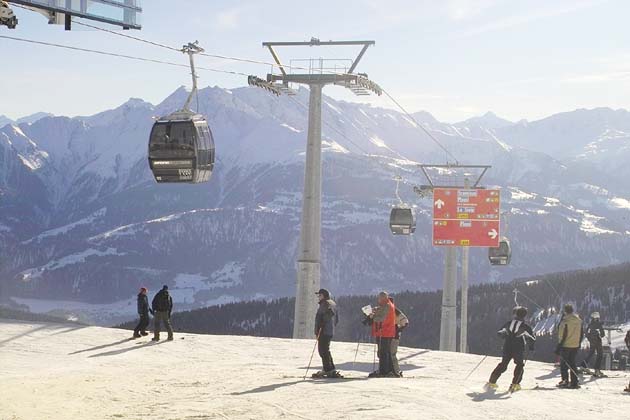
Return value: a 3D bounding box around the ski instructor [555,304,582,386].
[{"bbox_3d":[5.290,2.844,24.100,0.580,1.750,0.480,-2,4,-40],"label":"ski instructor"}]

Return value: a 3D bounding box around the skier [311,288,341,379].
[{"bbox_3d":[0.230,2.476,23.100,0.560,1.790,0.540,1,3,0],"label":"skier"}]

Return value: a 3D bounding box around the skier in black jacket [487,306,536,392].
[{"bbox_3d":[3.896,2.756,22.900,0.900,1.700,0.580,1,3,15],"label":"skier in black jacket"}]

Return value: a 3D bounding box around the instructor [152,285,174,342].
[{"bbox_3d":[-4.841,3.313,36.900,0.660,1.790,0.480,1,3,5],"label":"instructor"}]

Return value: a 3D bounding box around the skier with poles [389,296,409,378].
[{"bbox_3d":[1.673,2.635,24.000,0.520,1.680,0.560,1,3,15],"label":"skier with poles"}]

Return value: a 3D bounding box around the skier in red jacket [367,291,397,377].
[{"bbox_3d":[1.358,2.529,23.400,0.620,1.760,0.560,1,3,10],"label":"skier in red jacket"}]

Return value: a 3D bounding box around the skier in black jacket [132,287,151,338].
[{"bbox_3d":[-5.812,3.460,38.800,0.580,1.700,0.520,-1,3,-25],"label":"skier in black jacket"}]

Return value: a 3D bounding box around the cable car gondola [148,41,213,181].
[{"bbox_3d":[-4.716,-3.444,40.800,1.900,5.000,1.850,2,3,18],"label":"cable car gondola"}]

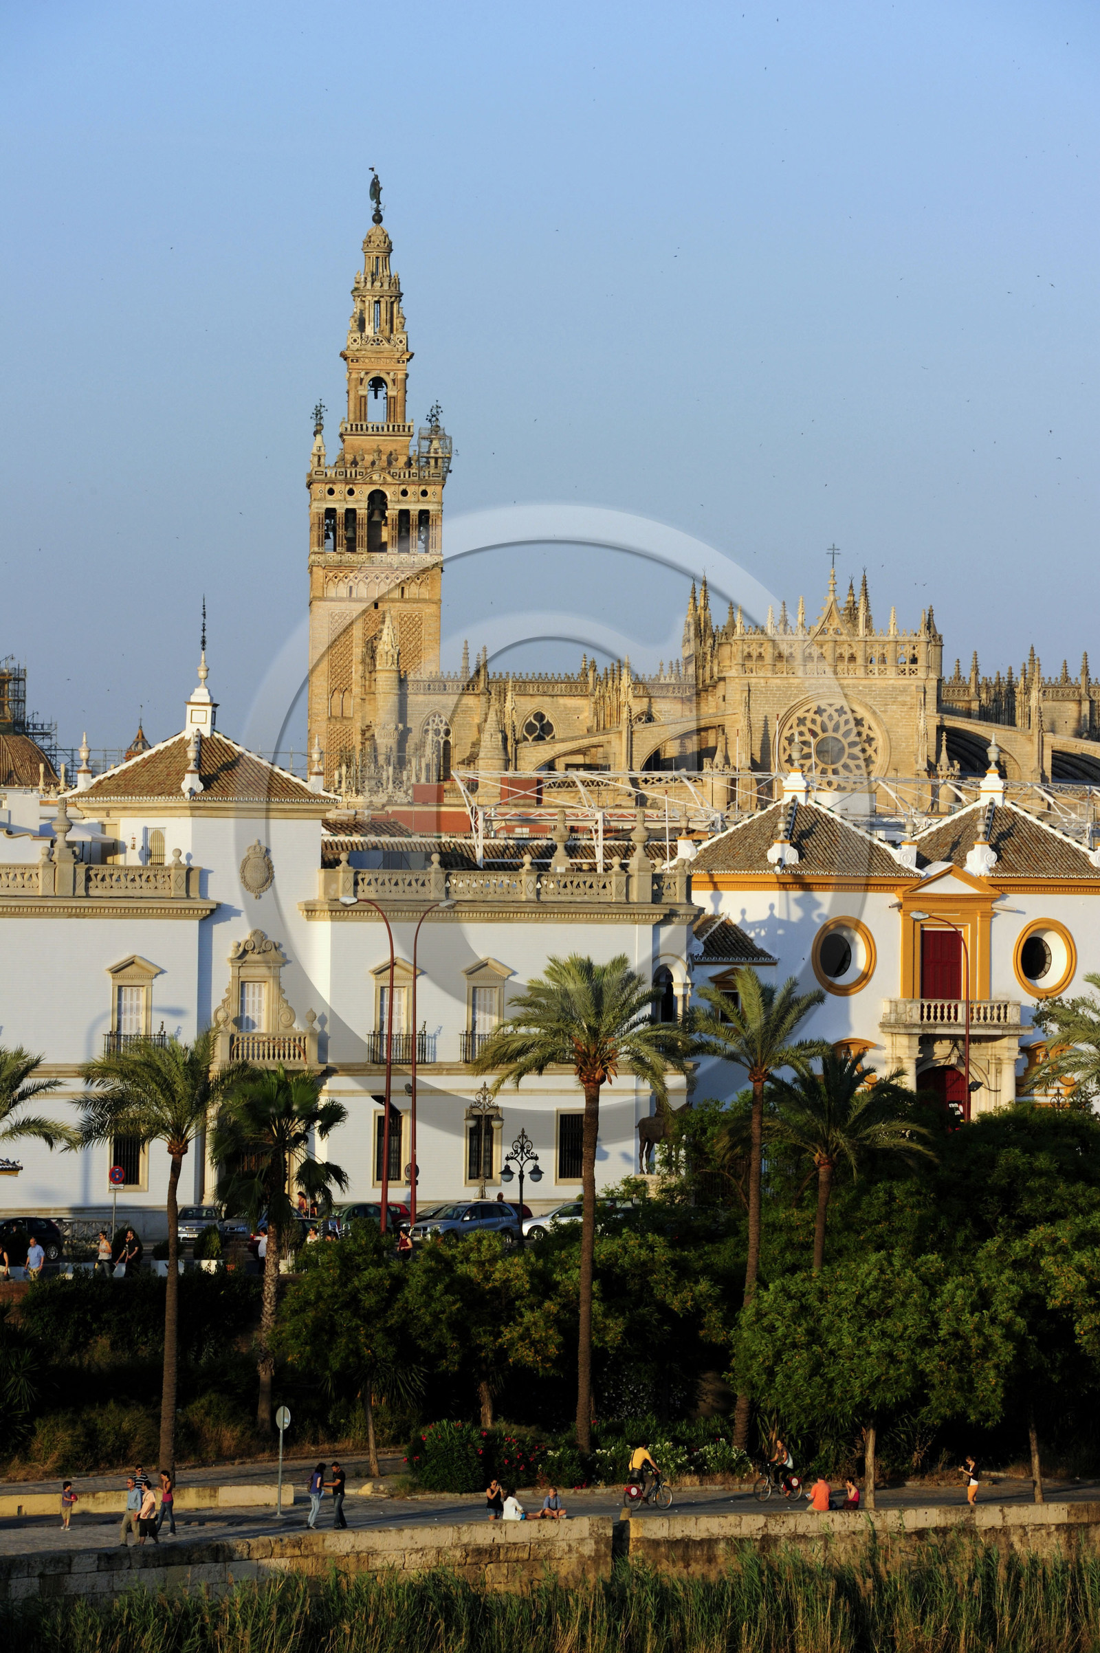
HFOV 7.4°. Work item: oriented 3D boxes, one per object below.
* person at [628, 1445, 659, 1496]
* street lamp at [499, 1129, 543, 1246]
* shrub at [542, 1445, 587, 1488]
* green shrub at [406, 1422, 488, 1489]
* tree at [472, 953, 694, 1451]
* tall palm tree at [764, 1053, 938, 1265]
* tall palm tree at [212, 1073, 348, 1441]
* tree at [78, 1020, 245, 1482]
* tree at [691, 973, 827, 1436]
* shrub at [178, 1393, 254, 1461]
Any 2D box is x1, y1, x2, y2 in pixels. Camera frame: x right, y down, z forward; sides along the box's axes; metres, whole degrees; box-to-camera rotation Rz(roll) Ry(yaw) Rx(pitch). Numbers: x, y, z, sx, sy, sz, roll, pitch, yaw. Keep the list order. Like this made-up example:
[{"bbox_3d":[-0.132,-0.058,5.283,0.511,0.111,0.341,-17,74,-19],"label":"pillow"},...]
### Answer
[{"bbox_3d":[2.560,17.436,229.000,0.780,1.550,0.520,2,-2,-42],"label":"person"},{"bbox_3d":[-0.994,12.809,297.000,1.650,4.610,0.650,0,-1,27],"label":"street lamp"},{"bbox_3d":[0.386,18.242,242.000,1.350,1.300,1.350,0,-2,0],"label":"shrub"},{"bbox_3d":[-2.950,17.892,241.000,2.350,1.950,2.200,0,-2,0],"label":"green shrub"},{"bbox_3d":[0.931,10.661,240.000,6.300,14.200,6.200,1,-1,0],"label":"tree"},{"bbox_3d":[9.334,11.948,264.000,5.200,10.000,5.200,0,-2,0],"label":"tall palm tree"},{"bbox_3d":[-7.660,12.026,241.000,3.900,10.520,3.800,1,-1,0],"label":"tall palm tree"},{"bbox_3d":[-10.658,11.943,234.000,4.700,12.500,4.700,0,-2,0],"label":"tree"},{"bbox_3d":[5.931,10.979,243.000,4.300,13.860,4.300,1,-1,0],"label":"tree"},{"bbox_3d":[-9.691,17.492,247.000,2.300,2.000,2.100,0,-2,0],"label":"shrub"}]

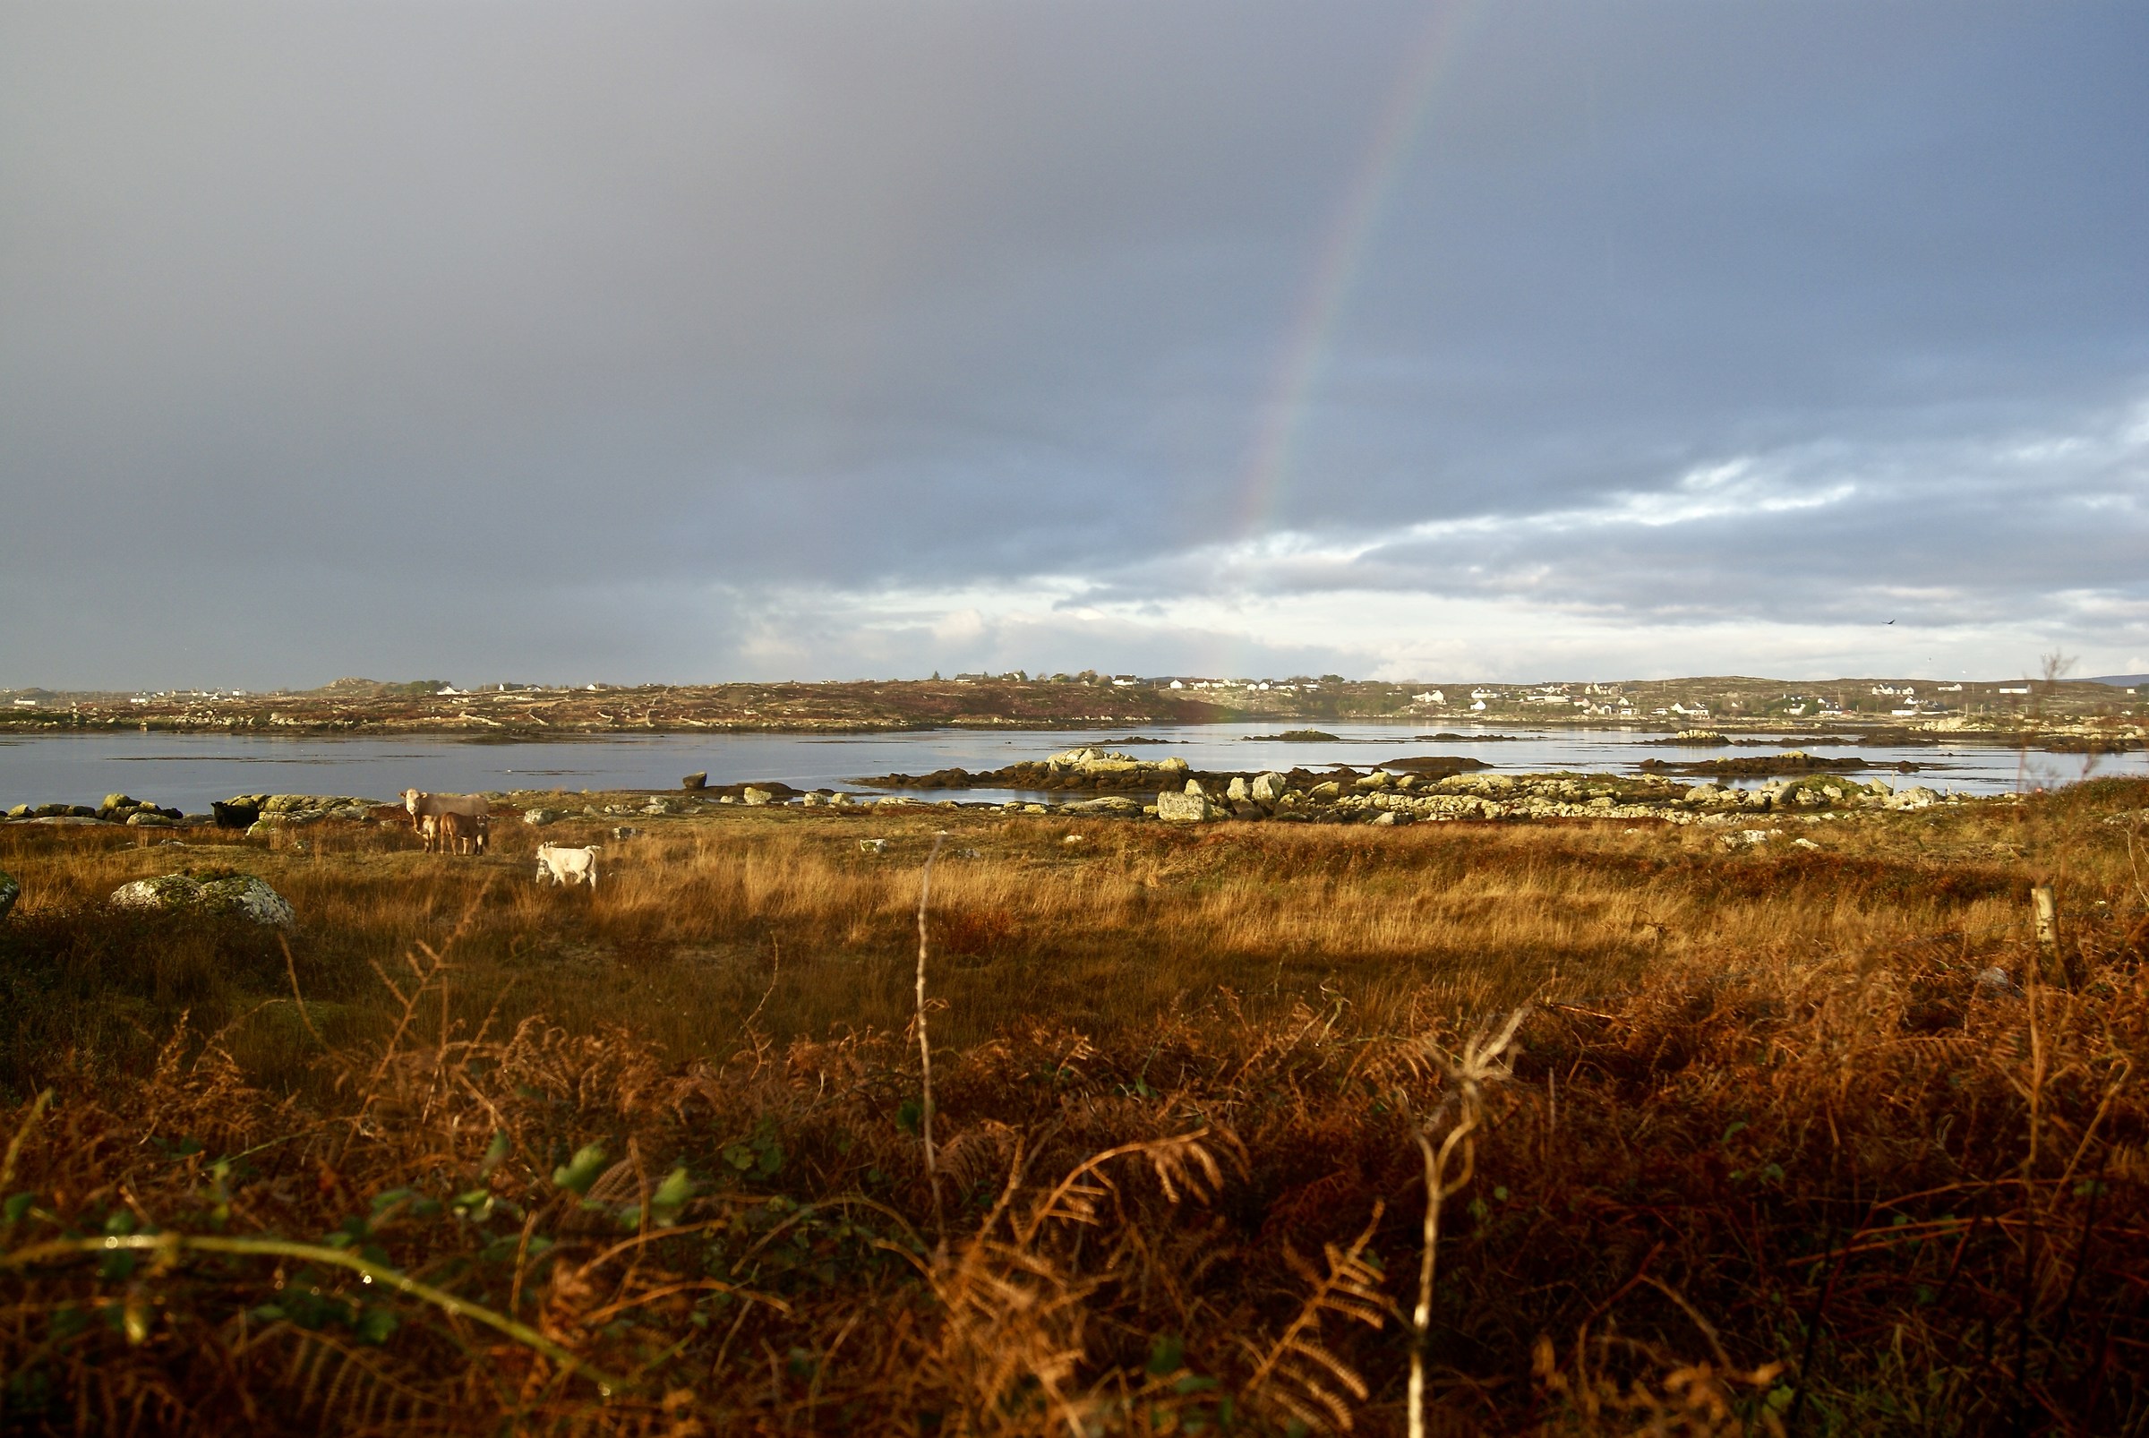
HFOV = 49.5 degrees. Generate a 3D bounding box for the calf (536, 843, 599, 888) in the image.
[{"bbox_3d":[-10.442,3.041,48.000,1.300,0.990,0.420,0,0,-10],"label":"calf"}]

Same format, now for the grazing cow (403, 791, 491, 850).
[{"bbox_3d":[-15.336,2.504,57.000,2.100,1.480,0.680,0,0,-30],"label":"grazing cow"}]

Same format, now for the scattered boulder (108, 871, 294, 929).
[{"bbox_3d":[-14.207,2.941,38.000,2.950,0.980,2.000,0,0,-20],"label":"scattered boulder"}]

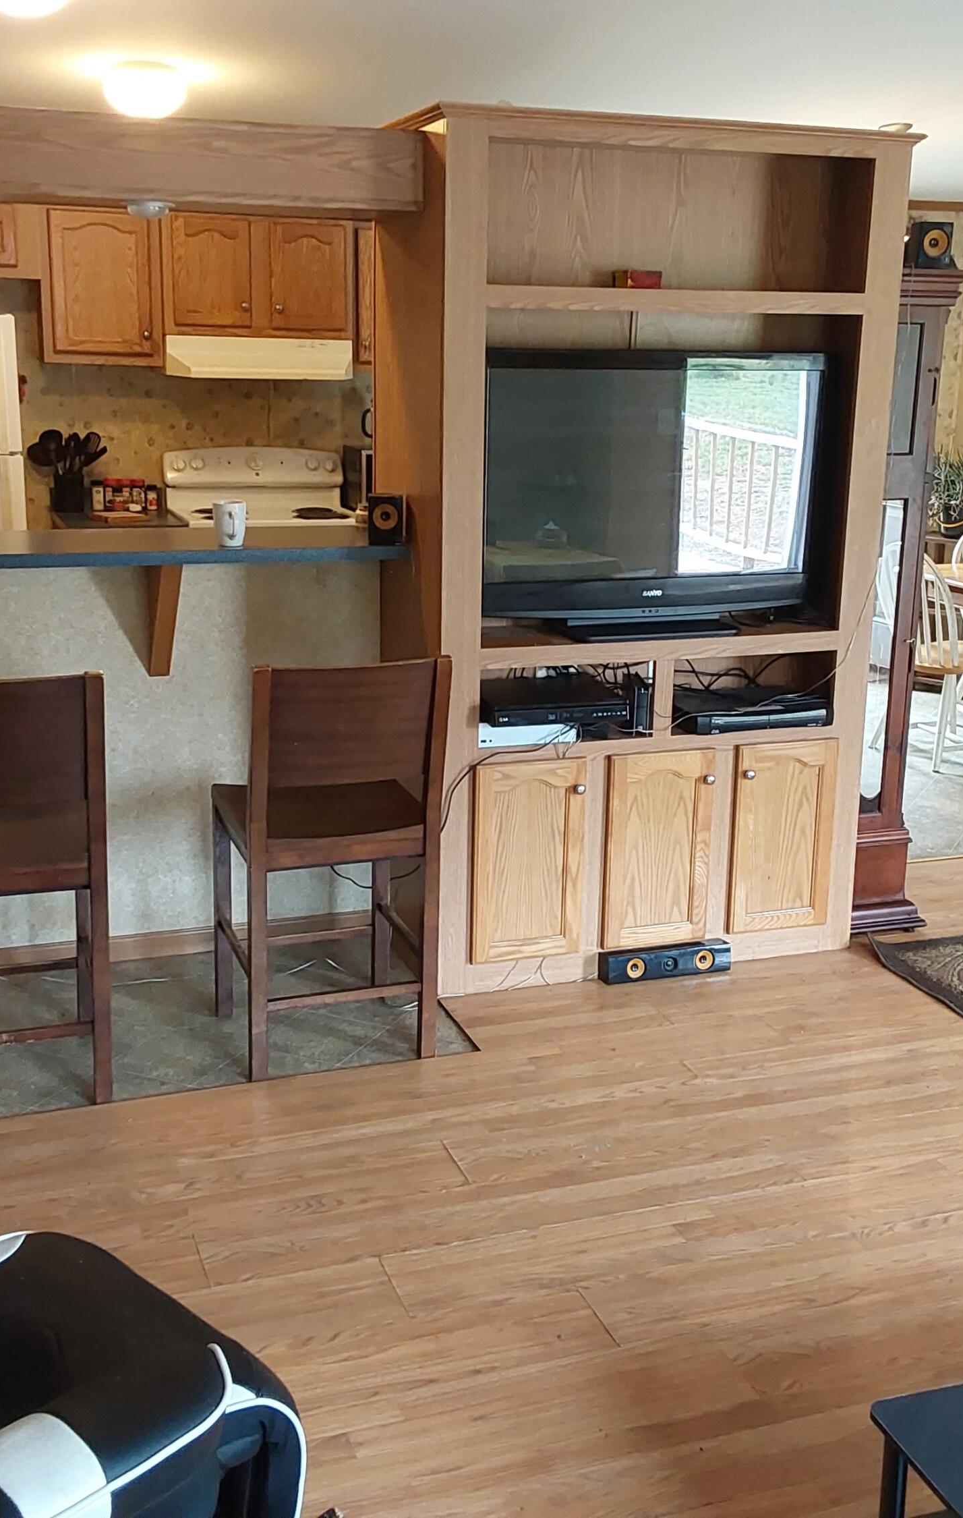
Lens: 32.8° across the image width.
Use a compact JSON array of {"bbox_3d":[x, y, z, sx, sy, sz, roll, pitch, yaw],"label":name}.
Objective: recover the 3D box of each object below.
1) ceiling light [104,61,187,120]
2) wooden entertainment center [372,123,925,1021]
[{"bbox_3d":[-1.082,-2.137,5.269,0.275,0.139,0.275,-4,15,-19],"label":"ceiling light"},{"bbox_3d":[0.378,-0.524,4.321,1.244,2.095,0.626,-4,15,-19],"label":"wooden entertainment center"}]

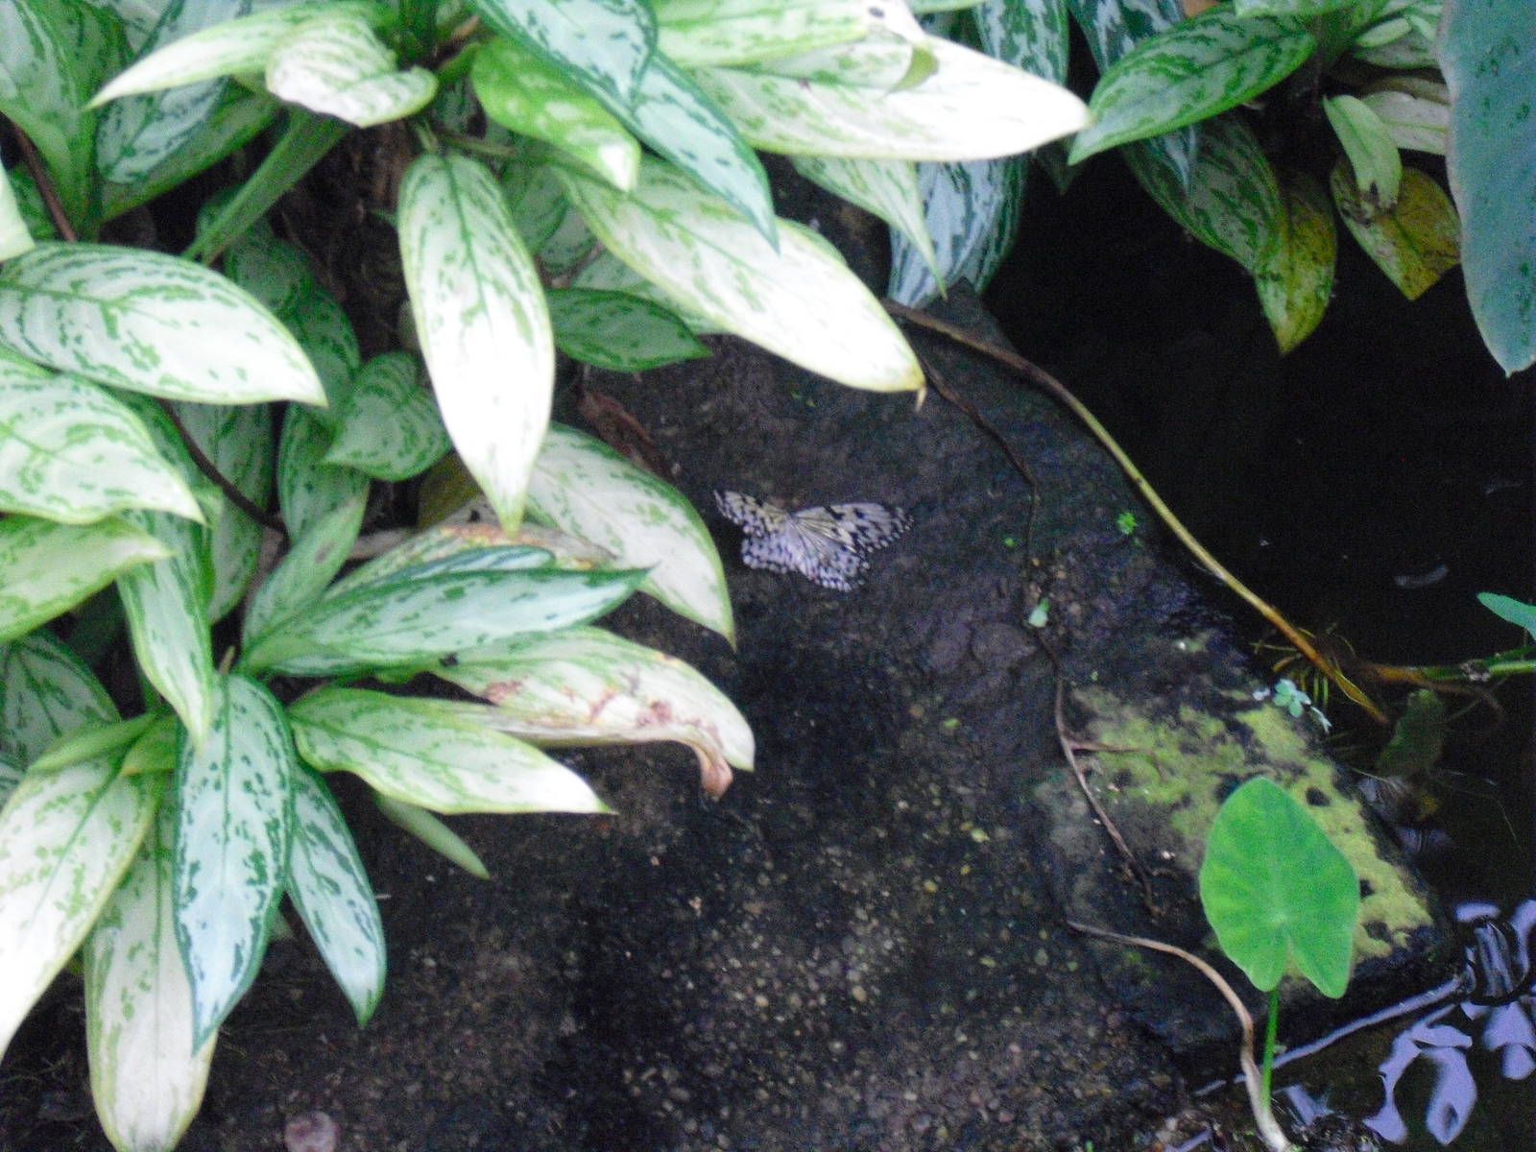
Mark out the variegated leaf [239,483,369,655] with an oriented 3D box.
[{"bbox_3d":[-0.237,-0.004,2.430,0.036,0.106,0.020,46,14,34],"label":"variegated leaf"}]

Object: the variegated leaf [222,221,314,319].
[{"bbox_3d":[-0.277,-0.164,2.620,0.060,0.085,0.025,-11,15,-8],"label":"variegated leaf"}]

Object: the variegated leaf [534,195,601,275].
[{"bbox_3d":[-0.115,-0.203,2.720,0.050,0.020,0.066,9,72,-3],"label":"variegated leaf"}]

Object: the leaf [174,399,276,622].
[{"bbox_3d":[-0.292,-0.037,2.540,0.064,0.028,0.129,6,74,-10],"label":"leaf"}]

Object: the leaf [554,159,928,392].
[{"bbox_3d":[-0.015,-0.169,2.620,0.235,0.035,0.078,29,62,13],"label":"leaf"}]

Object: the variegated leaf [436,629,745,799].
[{"bbox_3d":[-0.093,0.068,2.420,0.178,0.040,0.075,16,57,-6],"label":"variegated leaf"}]

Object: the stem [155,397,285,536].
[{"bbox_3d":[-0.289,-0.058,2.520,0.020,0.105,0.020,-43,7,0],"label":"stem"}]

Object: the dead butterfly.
[{"bbox_3d":[0.025,-0.020,2.640,0.113,0.020,0.072,5,42,6],"label":"dead butterfly"}]

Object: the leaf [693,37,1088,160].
[{"bbox_3d":[0.061,-0.252,2.500,0.222,0.035,0.078,9,60,-2],"label":"leaf"}]

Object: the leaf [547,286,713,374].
[{"bbox_3d":[-0.083,-0.136,2.630,0.110,0.022,0.050,13,60,-5],"label":"leaf"}]

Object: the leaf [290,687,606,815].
[{"bbox_3d":[-0.162,0.089,2.420,0.172,0.025,0.049,15,62,12],"label":"leaf"}]

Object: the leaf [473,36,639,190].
[{"bbox_3d":[-0.113,-0.248,2.540,0.118,0.025,0.045,40,74,-6],"label":"leaf"}]

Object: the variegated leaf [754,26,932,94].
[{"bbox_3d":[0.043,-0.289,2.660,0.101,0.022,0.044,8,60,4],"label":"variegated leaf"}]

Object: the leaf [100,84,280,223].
[{"bbox_3d":[-0.324,-0.239,2.660,0.123,0.028,0.064,-35,63,-9],"label":"leaf"}]

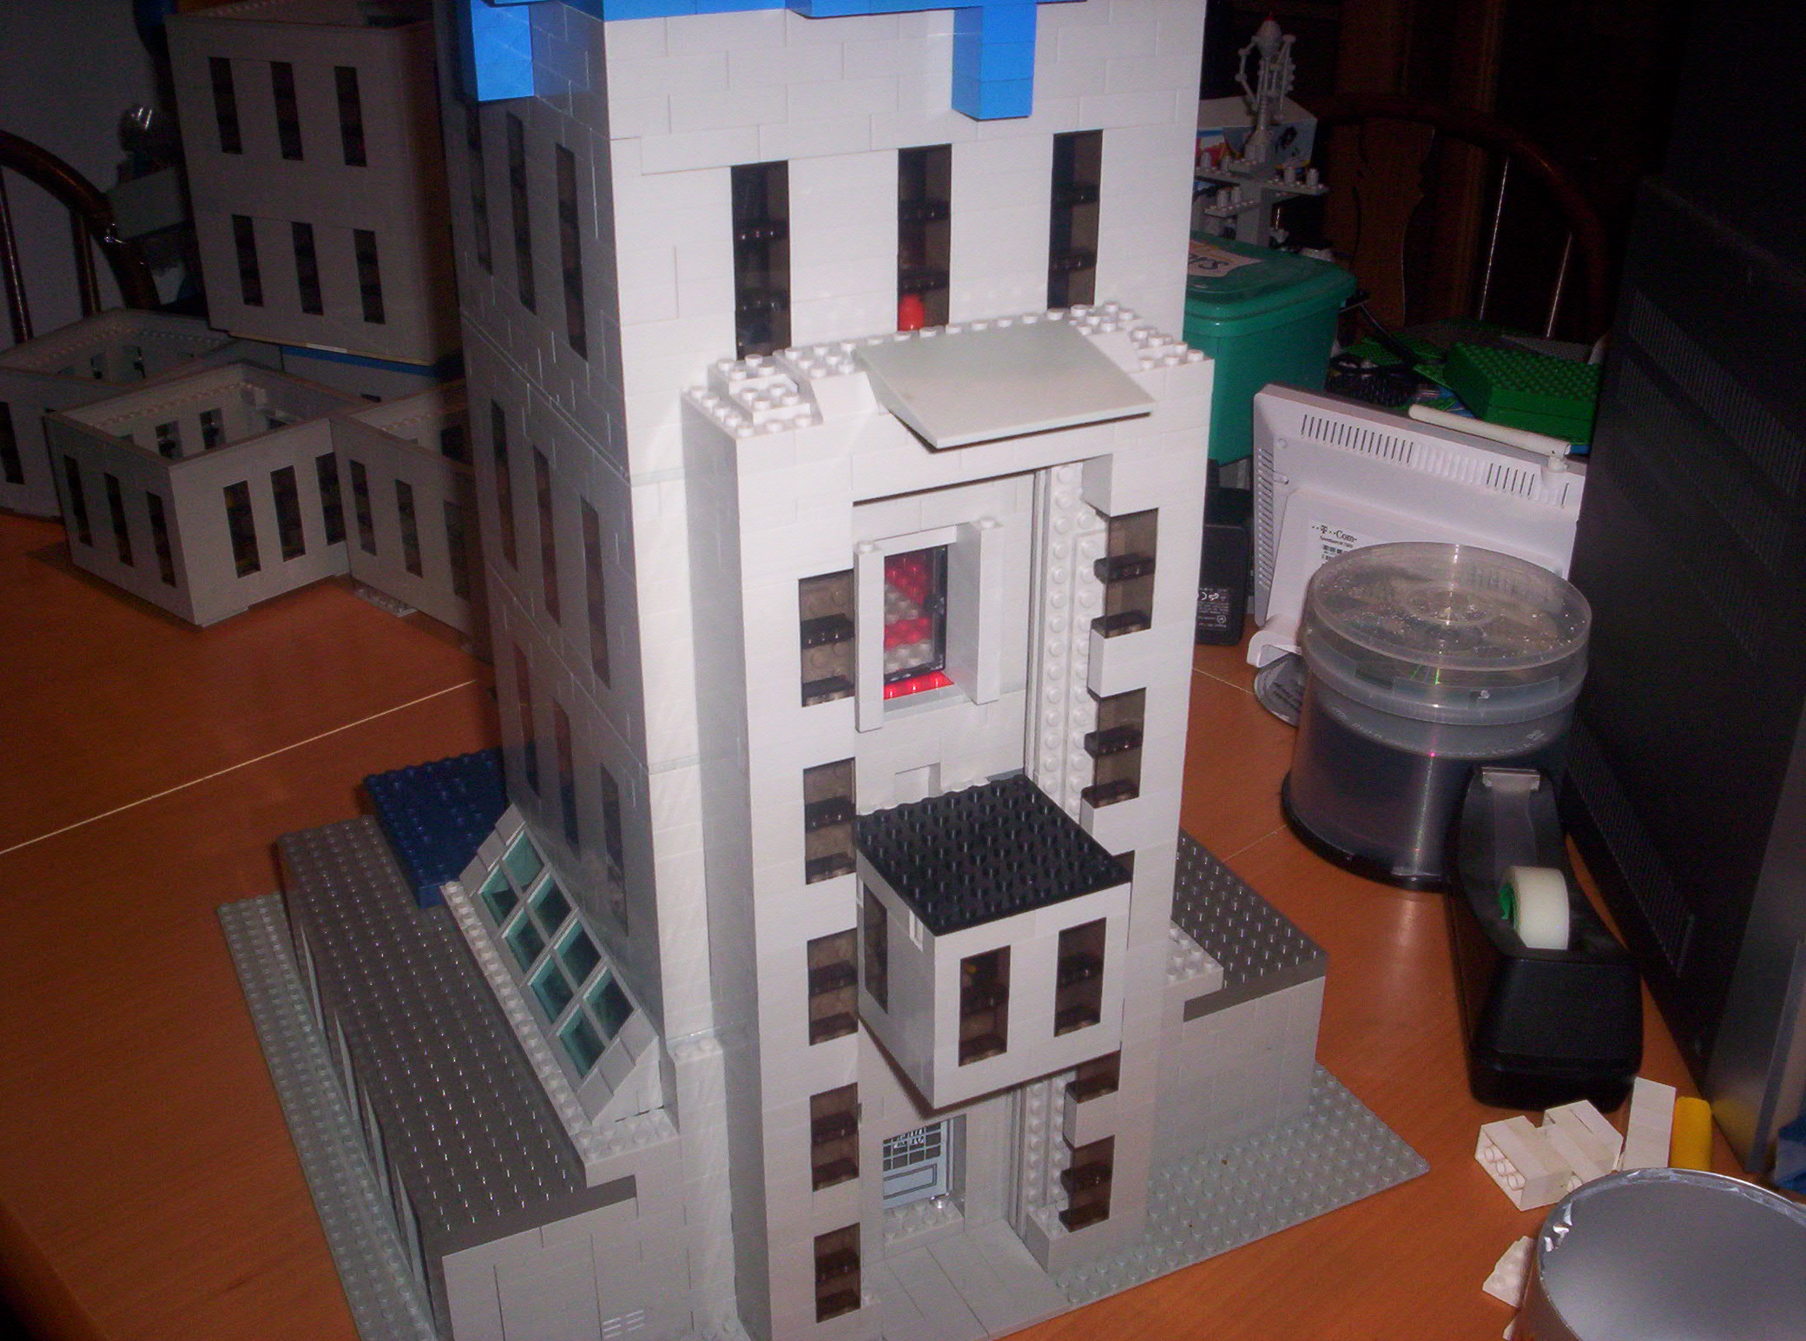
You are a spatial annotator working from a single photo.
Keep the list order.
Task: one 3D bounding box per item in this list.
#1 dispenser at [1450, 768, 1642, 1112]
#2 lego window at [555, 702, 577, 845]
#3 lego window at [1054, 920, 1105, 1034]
[{"bbox_3d":[0.266,0.108,0.811,0.065,0.067,0.155,3,27,5],"label":"dispenser"},{"bbox_3d":[-0.109,0.037,0.653,0.008,0.058,0.016,-13,30,-23],"label":"lego window"},{"bbox_3d":[0.051,0.089,0.570,0.016,0.038,0.008,-12,30,-23],"label":"lego window"}]

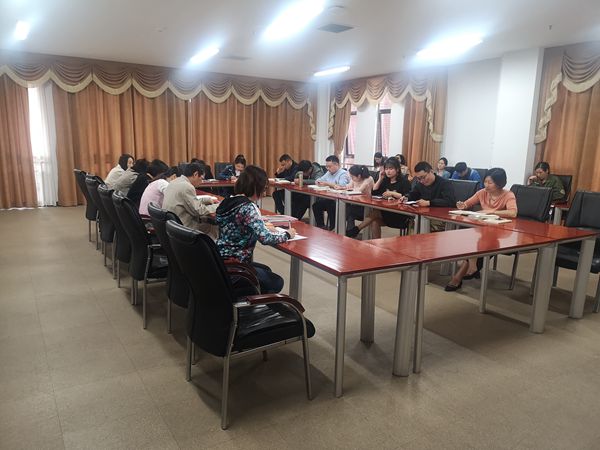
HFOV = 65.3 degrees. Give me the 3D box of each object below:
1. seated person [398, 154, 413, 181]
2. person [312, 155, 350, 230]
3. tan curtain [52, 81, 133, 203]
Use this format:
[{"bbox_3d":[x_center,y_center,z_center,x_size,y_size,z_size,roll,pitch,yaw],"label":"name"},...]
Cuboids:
[{"bbox_3d":[1.931,-0.701,8.793,0.750,1.210,0.500,-5,12,-30],"label":"seated person"},{"bbox_3d":[0.460,-0.459,7.302,0.800,1.220,0.520,-5,12,-30],"label":"person"},{"bbox_3d":[-4.046,-1.635,9.261,1.520,2.500,0.180,-5,13,-31],"label":"tan curtain"}]

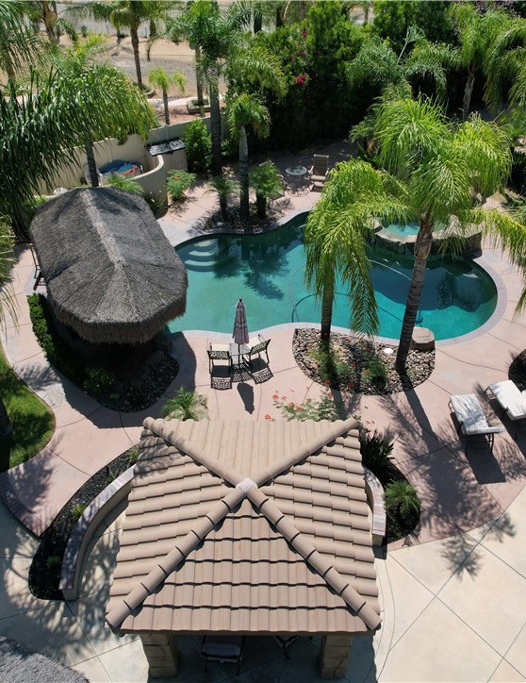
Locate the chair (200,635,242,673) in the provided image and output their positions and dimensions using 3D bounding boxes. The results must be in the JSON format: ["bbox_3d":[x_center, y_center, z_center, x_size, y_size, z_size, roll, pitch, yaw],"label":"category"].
[{"bbox_3d":[-0.660,5.548,11.361,0.680,0.950,0.780,5,42,6],"label":"chair"}]

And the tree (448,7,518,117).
[{"bbox_3d":[9.157,-11.673,27.327,3.000,5.200,3.000,0,43,0],"label":"tree"}]

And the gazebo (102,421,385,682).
[{"bbox_3d":[-0.260,3.707,11.934,4.350,3.700,4.200,0,43,0],"label":"gazebo"}]

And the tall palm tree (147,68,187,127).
[{"bbox_3d":[-4.181,-10.786,27.989,1.800,3.000,1.800,0,43,0],"label":"tall palm tree"}]

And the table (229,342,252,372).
[{"bbox_3d":[-0.610,0.427,17.709,0.600,0.620,0.550,0,43,0],"label":"table"}]

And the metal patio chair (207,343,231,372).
[{"bbox_3d":[-1.150,0.395,17.136,0.600,0.880,0.700,0,42,0],"label":"metal patio chair"}]

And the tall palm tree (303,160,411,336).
[{"bbox_3d":[2.250,-2.100,16.679,2.800,5.200,2.800,0,42,0],"label":"tall palm tree"}]

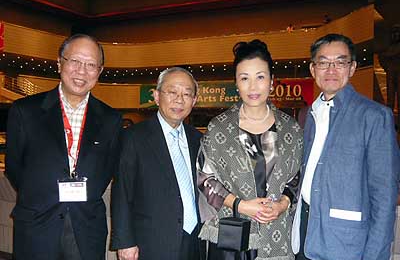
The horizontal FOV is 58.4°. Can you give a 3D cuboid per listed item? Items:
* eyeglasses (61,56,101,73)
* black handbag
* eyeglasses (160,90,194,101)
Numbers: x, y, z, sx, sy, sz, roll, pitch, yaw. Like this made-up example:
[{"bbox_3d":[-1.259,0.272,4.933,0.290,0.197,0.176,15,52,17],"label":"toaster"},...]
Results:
[{"bbox_3d":[-0.477,-0.264,1.430,0.138,0.042,0.140,10,7,-29],"label":"eyeglasses"},{"bbox_3d":[0.121,0.337,1.290,0.090,0.180,0.075,1,2,24],"label":"black handbag"},{"bbox_3d":[-0.103,-0.156,1.570,0.135,0.040,0.140,6,9,-19],"label":"eyeglasses"}]

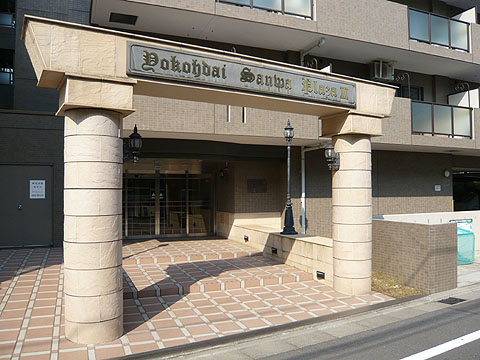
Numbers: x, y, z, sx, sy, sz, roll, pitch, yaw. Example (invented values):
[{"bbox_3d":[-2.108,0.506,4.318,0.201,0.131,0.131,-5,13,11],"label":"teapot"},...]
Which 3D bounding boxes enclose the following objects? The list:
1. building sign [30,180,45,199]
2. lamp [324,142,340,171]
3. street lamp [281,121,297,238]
[{"bbox_3d":[-4.944,0.232,9.500,0.330,0.445,0.020,1,-1,-24],"label":"building sign"},{"bbox_3d":[1.581,-0.398,6.621,0.270,0.490,0.185,1,-1,-29],"label":"lamp"},{"bbox_3d":[1.132,-0.079,8.900,0.400,2.600,0.400,0,-1,0],"label":"street lamp"}]

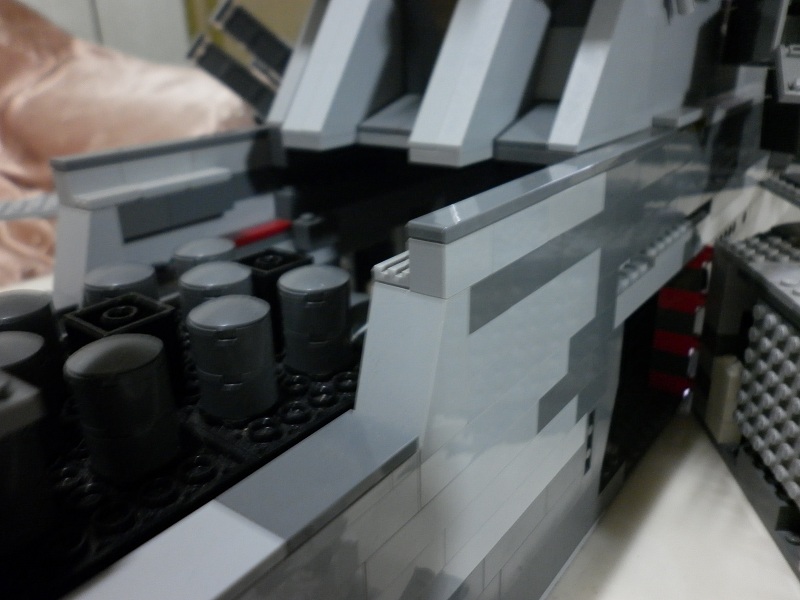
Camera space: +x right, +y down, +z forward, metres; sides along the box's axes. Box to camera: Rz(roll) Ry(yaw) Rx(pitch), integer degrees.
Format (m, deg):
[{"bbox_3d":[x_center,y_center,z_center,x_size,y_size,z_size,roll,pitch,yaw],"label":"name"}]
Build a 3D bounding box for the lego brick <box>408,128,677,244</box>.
[{"bbox_3d":[0.043,-0.031,0.155,0.008,0.003,0.128,14,26,35],"label":"lego brick"}]

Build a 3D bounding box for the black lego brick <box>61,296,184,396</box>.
[{"bbox_3d":[-0.058,0.011,0.138,0.016,0.020,0.016,14,27,35],"label":"black lego brick"}]

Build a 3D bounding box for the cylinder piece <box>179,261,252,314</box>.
[{"bbox_3d":[-0.042,0.003,0.151,0.016,0.022,0.016,14,26,35],"label":"cylinder piece"}]

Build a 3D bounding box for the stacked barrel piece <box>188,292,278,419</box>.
[{"bbox_3d":[-0.033,0.012,0.131,0.016,0.021,0.016,-1,22,1],"label":"stacked barrel piece"}]

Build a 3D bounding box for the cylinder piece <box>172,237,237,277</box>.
[{"bbox_3d":[-0.050,-0.004,0.173,0.016,0.020,0.016,14,27,35],"label":"cylinder piece"}]

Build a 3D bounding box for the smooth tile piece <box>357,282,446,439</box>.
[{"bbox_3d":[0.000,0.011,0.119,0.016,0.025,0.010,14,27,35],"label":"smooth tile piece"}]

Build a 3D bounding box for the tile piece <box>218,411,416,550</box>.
[{"bbox_3d":[-0.012,0.028,0.105,0.016,0.003,0.032,14,26,35],"label":"tile piece"}]

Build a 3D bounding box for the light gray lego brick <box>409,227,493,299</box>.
[{"bbox_3d":[0.009,-0.008,0.116,0.008,0.010,0.016,14,26,34],"label":"light gray lego brick"}]

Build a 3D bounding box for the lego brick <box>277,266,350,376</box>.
[{"bbox_3d":[-0.019,0.003,0.147,0.016,0.022,0.016,14,26,35],"label":"lego brick"}]

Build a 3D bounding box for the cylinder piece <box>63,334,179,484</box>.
[{"bbox_3d":[-0.048,0.018,0.112,0.016,0.022,0.016,14,26,35],"label":"cylinder piece"}]

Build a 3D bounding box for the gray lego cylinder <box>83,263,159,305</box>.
[{"bbox_3d":[-0.064,0.002,0.153,0.016,0.022,0.016,14,26,35],"label":"gray lego cylinder"}]

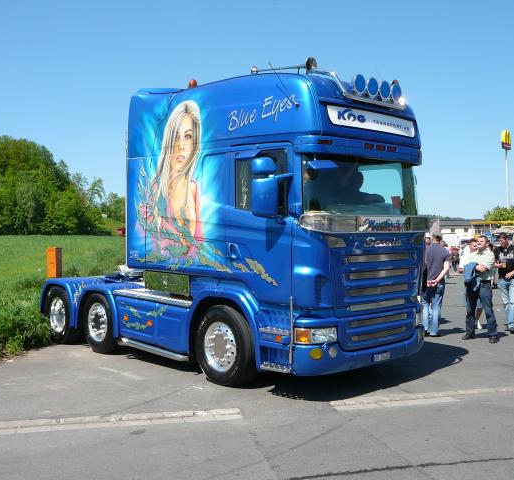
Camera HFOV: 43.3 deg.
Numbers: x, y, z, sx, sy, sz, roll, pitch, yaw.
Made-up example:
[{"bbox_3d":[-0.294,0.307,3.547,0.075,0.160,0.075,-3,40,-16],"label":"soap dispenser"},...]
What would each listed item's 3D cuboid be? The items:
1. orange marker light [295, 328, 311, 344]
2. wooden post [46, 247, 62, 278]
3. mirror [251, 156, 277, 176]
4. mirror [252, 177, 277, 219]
[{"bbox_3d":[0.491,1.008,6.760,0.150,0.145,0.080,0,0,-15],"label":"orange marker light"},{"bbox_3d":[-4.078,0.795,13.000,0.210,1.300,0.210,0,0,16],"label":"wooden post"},{"bbox_3d":[0.074,-0.784,6.860,0.240,0.185,0.170,0,0,-25],"label":"mirror"},{"bbox_3d":[0.085,-0.445,6.860,0.240,0.420,0.160,0,0,-25],"label":"mirror"}]

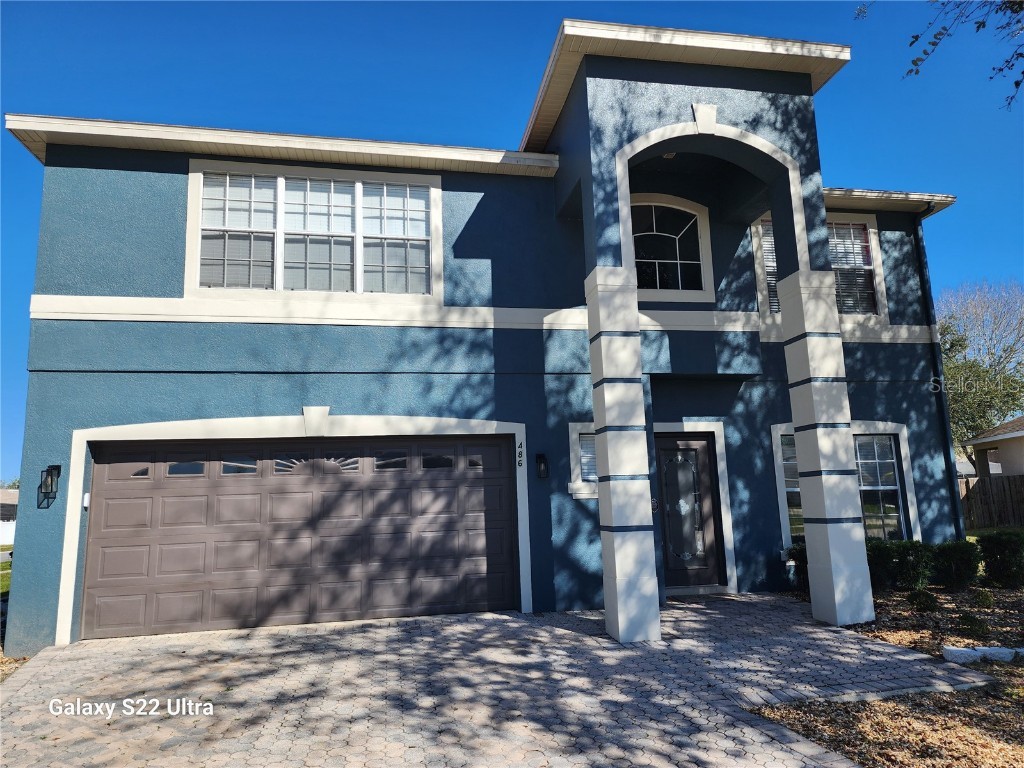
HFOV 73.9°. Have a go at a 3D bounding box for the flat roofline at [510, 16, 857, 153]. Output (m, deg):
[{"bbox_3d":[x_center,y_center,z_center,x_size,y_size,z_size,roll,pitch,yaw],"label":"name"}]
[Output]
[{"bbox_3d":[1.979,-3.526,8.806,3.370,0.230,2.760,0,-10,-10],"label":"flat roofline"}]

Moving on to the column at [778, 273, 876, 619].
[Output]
[{"bbox_3d":[3.494,0.648,7.623,0.440,3.850,0.440,0,-10,-11],"label":"column"}]

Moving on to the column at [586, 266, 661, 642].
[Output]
[{"bbox_3d":[1.126,0.645,6.980,0.425,3.715,0.430,0,-10,-10],"label":"column"}]

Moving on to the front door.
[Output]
[{"bbox_3d":[2.385,1.740,9.346,0.930,2.050,0.120,0,-10,-11],"label":"front door"}]

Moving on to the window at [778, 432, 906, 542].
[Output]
[{"bbox_3d":[4.804,1.542,9.845,1.900,1.600,0.130,0,-10,-11],"label":"window"}]

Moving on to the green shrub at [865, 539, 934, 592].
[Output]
[{"bbox_3d":[5.120,2.400,9.102,0.930,0.650,0.700,0,-10,-11],"label":"green shrub"}]

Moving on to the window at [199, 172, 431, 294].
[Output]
[{"bbox_3d":[-2.394,-1.869,8.460,2.770,1.490,0.130,0,-10,-11],"label":"window"}]

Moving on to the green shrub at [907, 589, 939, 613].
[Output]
[{"bbox_3d":[4.586,2.393,7.579,0.340,0.220,0.320,0,-10,-10],"label":"green shrub"}]

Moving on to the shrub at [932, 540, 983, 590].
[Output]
[{"bbox_3d":[6.101,2.421,9.297,0.660,0.620,0.640,0,-10,-11],"label":"shrub"}]

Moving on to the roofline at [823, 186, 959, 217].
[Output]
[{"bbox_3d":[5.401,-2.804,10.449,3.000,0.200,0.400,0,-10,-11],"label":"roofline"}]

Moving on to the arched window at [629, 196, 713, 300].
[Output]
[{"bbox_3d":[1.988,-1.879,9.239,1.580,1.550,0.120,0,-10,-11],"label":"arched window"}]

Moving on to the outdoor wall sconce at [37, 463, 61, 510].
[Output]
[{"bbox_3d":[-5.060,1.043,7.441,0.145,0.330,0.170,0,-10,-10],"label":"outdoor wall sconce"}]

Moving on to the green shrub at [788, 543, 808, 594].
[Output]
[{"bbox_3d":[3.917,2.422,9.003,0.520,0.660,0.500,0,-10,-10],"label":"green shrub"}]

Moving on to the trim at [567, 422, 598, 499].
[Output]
[{"bbox_3d":[1.108,0.959,8.568,0.820,0.940,0.120,0,-10,-11],"label":"trim"}]

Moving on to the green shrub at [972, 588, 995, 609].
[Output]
[{"bbox_3d":[5.320,2.403,7.677,0.240,0.190,0.230,0,-10,-10],"label":"green shrub"}]

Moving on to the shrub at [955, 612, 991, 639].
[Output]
[{"bbox_3d":[4.209,2.188,6.270,0.300,0.200,0.280,0,-10,-10],"label":"shrub"}]

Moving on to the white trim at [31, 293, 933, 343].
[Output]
[{"bbox_3d":[0.462,-0.814,9.022,12.080,0.300,0.640,0,-10,-10],"label":"white trim"}]

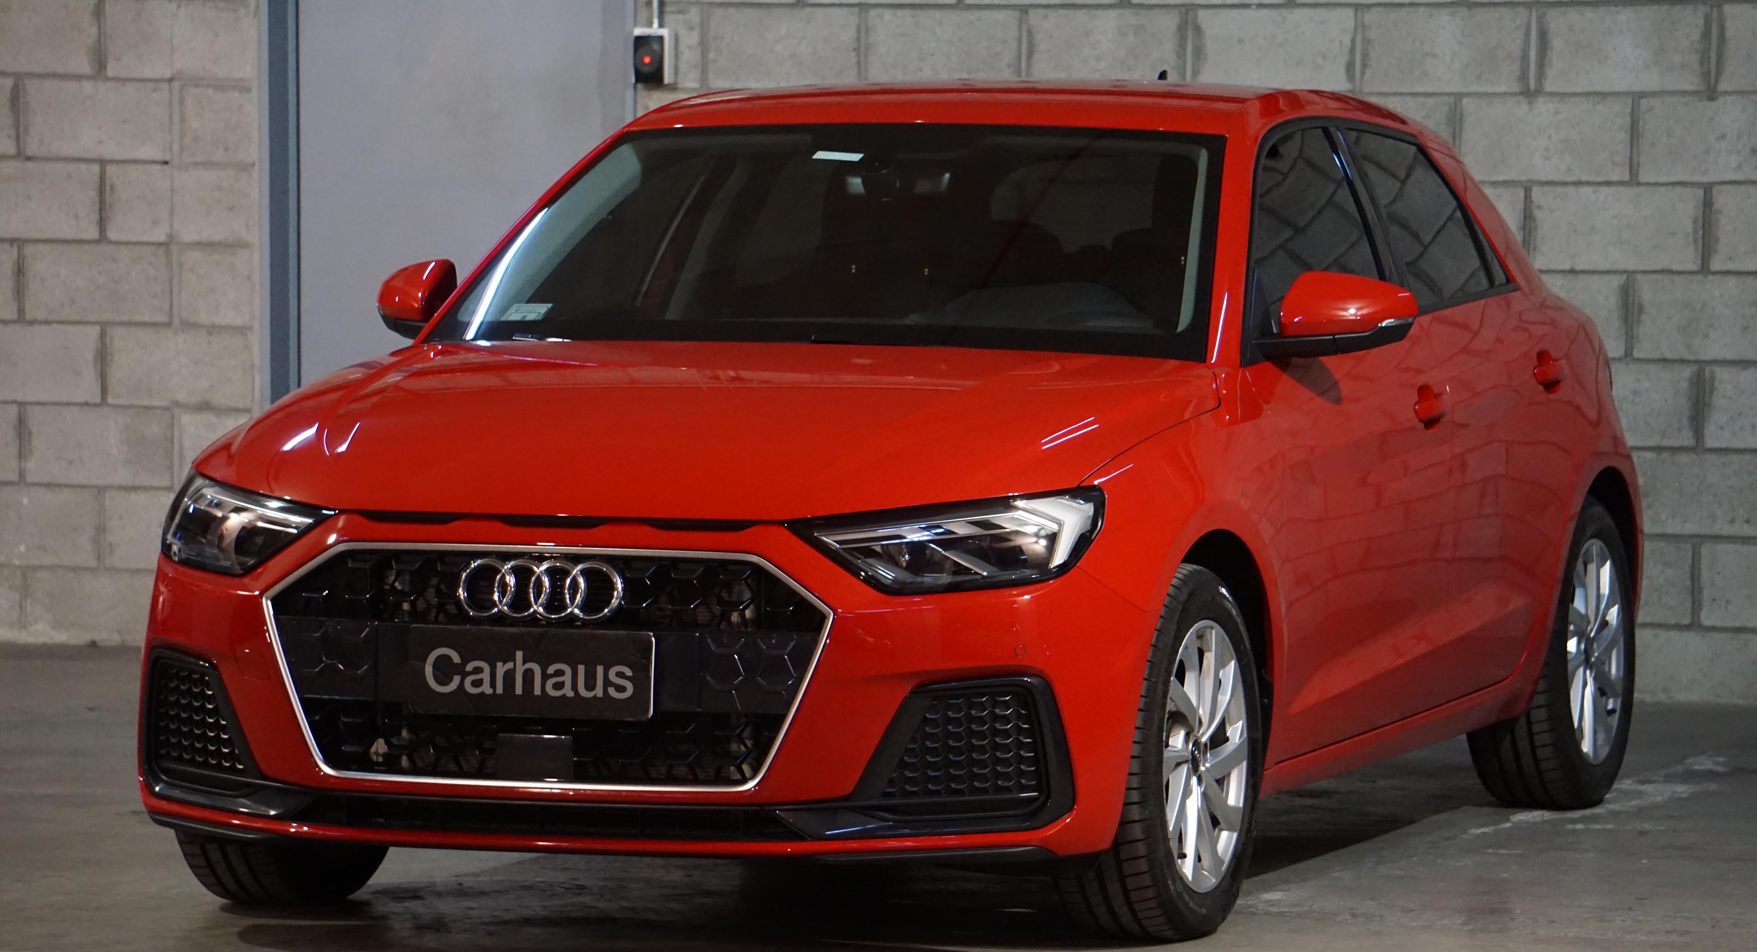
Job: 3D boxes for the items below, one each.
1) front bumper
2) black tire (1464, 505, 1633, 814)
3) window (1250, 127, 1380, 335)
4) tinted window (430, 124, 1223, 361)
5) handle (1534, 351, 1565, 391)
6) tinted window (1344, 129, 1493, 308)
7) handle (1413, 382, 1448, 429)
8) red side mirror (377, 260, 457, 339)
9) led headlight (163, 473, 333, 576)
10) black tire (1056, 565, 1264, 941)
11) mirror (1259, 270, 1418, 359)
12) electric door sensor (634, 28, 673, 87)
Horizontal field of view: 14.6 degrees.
[{"bbox_3d":[-0.461,0.322,10.960,1.710,0.535,0.480,1,3,20],"label":"front bumper"},{"bbox_3d":[1.323,0.343,13.621,0.205,0.617,0.622,1,3,20],"label":"black tire"},{"bbox_3d":[0.746,-0.424,12.128,0.080,0.427,1.000,-26,-6,19],"label":"window"},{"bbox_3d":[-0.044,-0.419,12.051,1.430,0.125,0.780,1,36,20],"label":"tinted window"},{"bbox_3d":[1.288,-0.201,13.186,0.045,0.070,0.185,1,3,20],"label":"handle"},{"bbox_3d":[1.006,-0.476,12.842,0.080,0.373,0.720,-28,-7,19],"label":"tinted window"},{"bbox_3d":[0.998,-0.128,12.413,0.045,0.070,0.185,1,3,20],"label":"handle"},{"bbox_3d":[-0.860,-0.315,12.375,0.210,0.160,0.240,1,3,20],"label":"red side mirror"},{"bbox_3d":[-0.996,0.077,11.205,0.420,0.172,0.380,1,3,20],"label":"led headlight"},{"bbox_3d":[0.442,0.452,11.212,0.205,0.617,0.622,1,3,20],"label":"black tire"},{"bbox_3d":[0.784,-0.274,11.780,0.210,0.160,0.240,1,3,20],"label":"mirror"},{"bbox_3d":[-0.539,-1.004,16.474,0.088,0.130,0.060,2,3,19],"label":"electric door sensor"}]

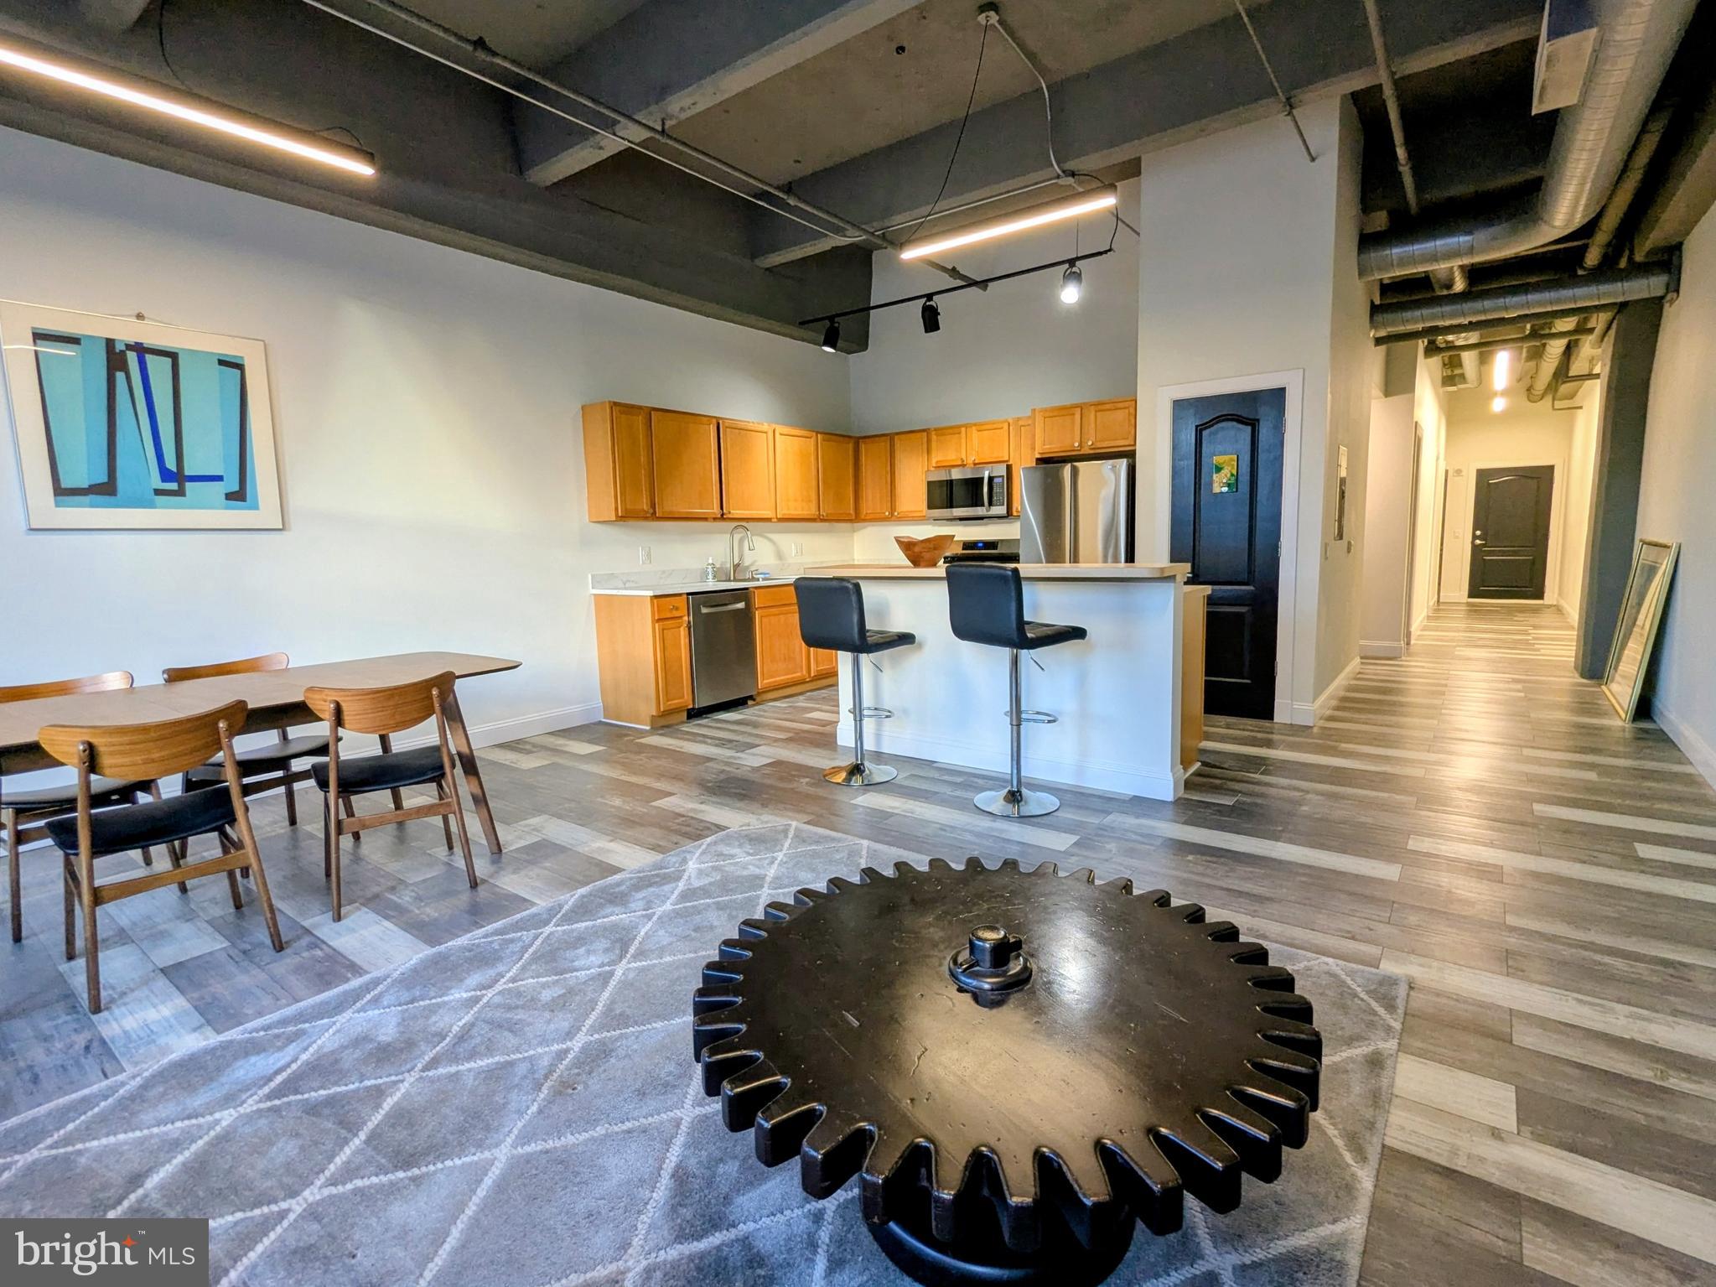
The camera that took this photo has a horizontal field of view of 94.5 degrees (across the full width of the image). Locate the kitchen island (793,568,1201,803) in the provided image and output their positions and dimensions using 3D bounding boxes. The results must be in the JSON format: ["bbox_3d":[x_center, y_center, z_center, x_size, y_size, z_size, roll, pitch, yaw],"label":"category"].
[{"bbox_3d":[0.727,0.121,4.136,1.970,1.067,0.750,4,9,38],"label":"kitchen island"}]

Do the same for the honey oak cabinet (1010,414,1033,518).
[{"bbox_3d":[1.413,-1.435,6.440,0.230,0.770,0.315,3,9,37],"label":"honey oak cabinet"}]

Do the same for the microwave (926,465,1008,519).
[{"bbox_3d":[0.973,-1.233,6.532,0.760,0.400,0.413,4,9,38],"label":"microwave"}]

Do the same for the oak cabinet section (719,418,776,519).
[{"bbox_3d":[-0.959,-1.343,6.264,0.315,0.766,0.592,4,9,37],"label":"oak cabinet section"}]

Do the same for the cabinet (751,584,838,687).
[{"bbox_3d":[-0.694,-0.083,6.394,0.635,0.785,1.040,4,9,38],"label":"cabinet"}]

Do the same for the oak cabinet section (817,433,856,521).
[{"bbox_3d":[-0.282,-1.471,7.154,0.315,0.766,0.559,4,9,37],"label":"oak cabinet section"}]

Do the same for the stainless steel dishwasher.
[{"bbox_3d":[-1.182,0.052,5.857,0.615,0.855,0.600,3,9,37],"label":"stainless steel dishwasher"}]

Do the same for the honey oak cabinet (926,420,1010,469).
[{"bbox_3d":[0.969,-1.615,6.542,0.770,0.355,0.315,4,9,38],"label":"honey oak cabinet"}]

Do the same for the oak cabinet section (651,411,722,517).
[{"bbox_3d":[-1.331,-1.272,5.776,0.315,0.766,0.643,4,9,37],"label":"oak cabinet section"}]

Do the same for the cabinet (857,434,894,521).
[{"bbox_3d":[0.241,-1.481,7.139,0.385,0.760,0.315,4,9,38],"label":"cabinet"}]

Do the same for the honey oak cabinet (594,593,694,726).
[{"bbox_3d":[-1.474,0.106,5.502,0.625,0.895,0.316,3,9,37],"label":"honey oak cabinet"}]

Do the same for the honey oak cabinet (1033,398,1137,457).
[{"bbox_3d":[1.809,-1.628,6.082,0.845,0.365,0.355,3,9,37],"label":"honey oak cabinet"}]

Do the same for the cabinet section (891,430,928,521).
[{"bbox_3d":[0.555,-1.483,7.068,0.357,0.766,0.315,4,9,37],"label":"cabinet section"}]

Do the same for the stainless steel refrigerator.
[{"bbox_3d":[1.770,-0.460,5.941,0.775,1.695,0.830,3,9,37],"label":"stainless steel refrigerator"}]

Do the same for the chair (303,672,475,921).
[{"bbox_3d":[-1.704,0.491,2.878,0.460,0.785,0.515,-7,9,-36],"label":"chair"}]

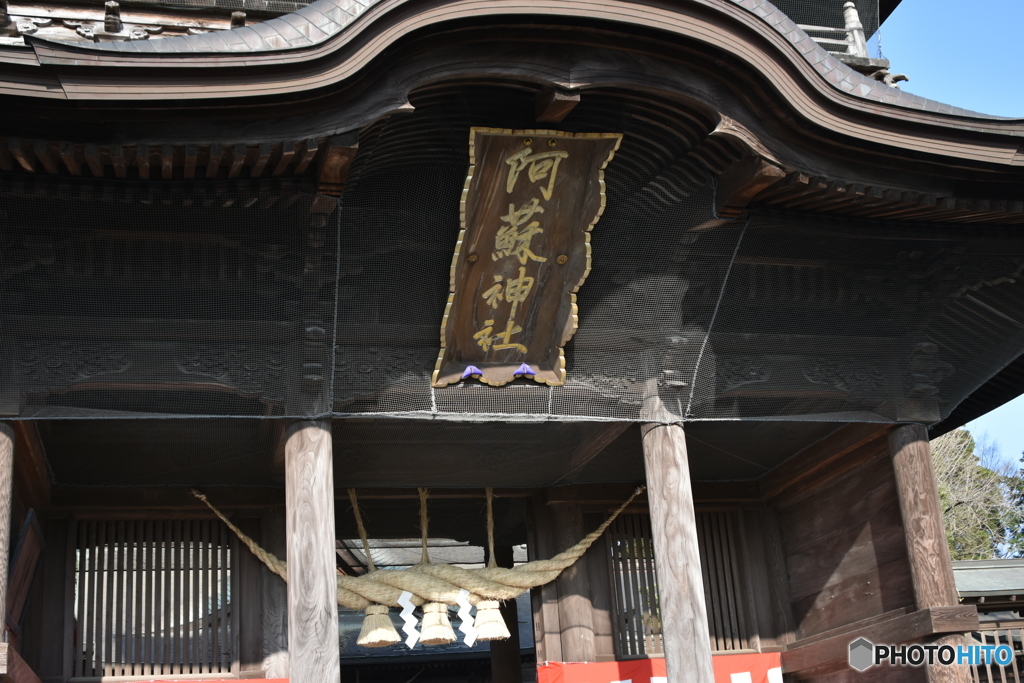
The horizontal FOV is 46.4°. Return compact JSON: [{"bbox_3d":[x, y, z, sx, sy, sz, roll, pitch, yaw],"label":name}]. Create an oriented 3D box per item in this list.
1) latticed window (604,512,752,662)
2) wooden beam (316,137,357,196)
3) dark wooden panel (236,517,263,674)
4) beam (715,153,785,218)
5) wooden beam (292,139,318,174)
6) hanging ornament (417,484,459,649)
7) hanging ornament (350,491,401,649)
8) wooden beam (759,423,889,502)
[{"bbox_3d":[1.982,2.767,13.852,1.720,1.740,0.110,1,-21,-15],"label":"latticed window"},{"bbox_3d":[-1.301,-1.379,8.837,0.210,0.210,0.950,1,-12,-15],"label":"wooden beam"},{"bbox_3d":[-3.445,3.330,15.751,0.315,2.058,0.060,1,-20,-14],"label":"dark wooden panel"},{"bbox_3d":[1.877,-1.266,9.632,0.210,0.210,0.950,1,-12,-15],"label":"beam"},{"bbox_3d":[-1.536,-1.376,8.847,0.085,0.110,1.250,1,0,-15],"label":"wooden beam"},{"bbox_3d":[-0.964,2.778,14.895,0.484,1.924,0.468,1,-20,-15],"label":"hanging ornament"},{"bbox_3d":[-1.690,2.748,14.704,0.577,1.914,0.540,1,-20,-15],"label":"hanging ornament"},{"bbox_3d":[3.483,1.231,13.227,0.270,0.320,2.950,1,-21,-15],"label":"wooden beam"}]

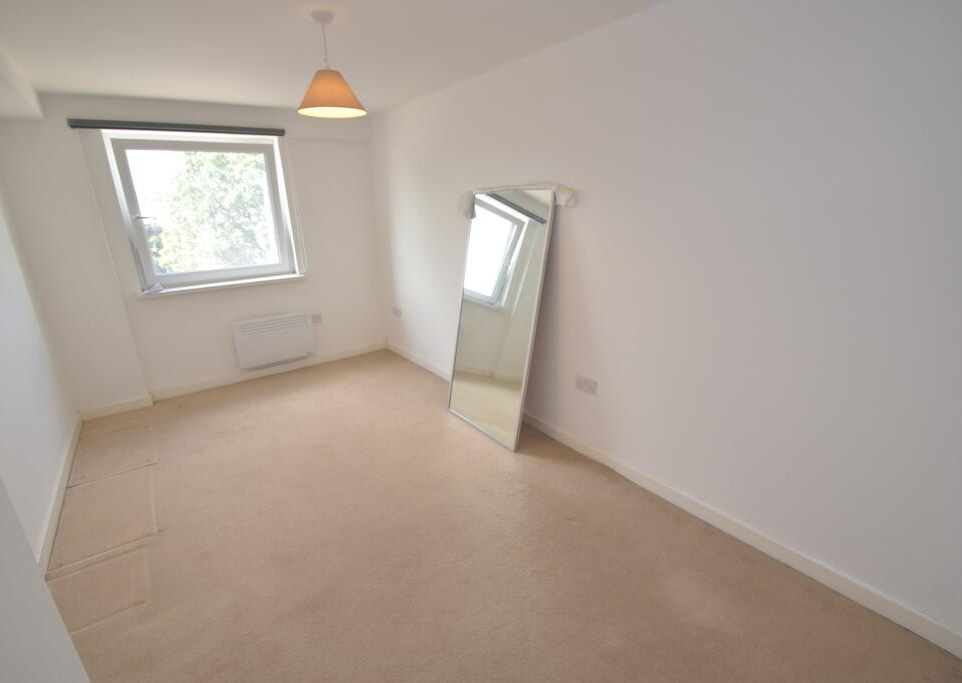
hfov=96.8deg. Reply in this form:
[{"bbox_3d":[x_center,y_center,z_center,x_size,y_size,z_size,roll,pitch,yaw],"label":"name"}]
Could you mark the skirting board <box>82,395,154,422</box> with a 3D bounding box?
[{"bbox_3d":[-2.809,0.512,3.300,0.429,0.088,0.018,-14,22,-36],"label":"skirting board"}]

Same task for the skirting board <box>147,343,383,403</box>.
[{"bbox_3d":[-1.874,0.243,4.092,2.076,0.088,0.018,-14,22,-36],"label":"skirting board"}]

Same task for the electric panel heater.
[{"bbox_3d":[-1.901,-0.021,3.943,0.640,0.427,0.085,-14,22,-36],"label":"electric panel heater"}]

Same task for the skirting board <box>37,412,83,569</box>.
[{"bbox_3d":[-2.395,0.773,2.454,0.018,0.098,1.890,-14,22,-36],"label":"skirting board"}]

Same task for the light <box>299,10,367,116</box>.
[{"bbox_3d":[-0.697,-1.247,1.926,0.300,0.400,0.300,-14,22,-36],"label":"light"}]

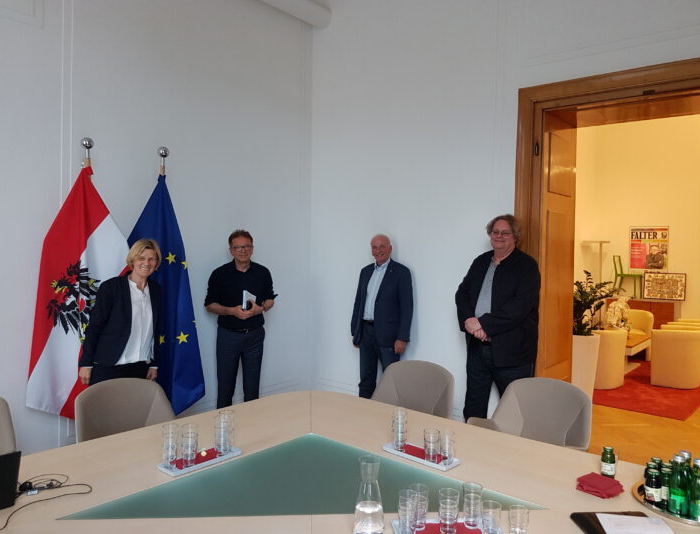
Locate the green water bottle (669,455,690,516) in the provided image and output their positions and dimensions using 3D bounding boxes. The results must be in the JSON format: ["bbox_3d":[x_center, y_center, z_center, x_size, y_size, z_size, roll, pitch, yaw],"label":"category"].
[{"bbox_3d":[1.193,0.786,1.931,0.062,0.201,0.062,3,2,40],"label":"green water bottle"}]

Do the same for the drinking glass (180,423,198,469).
[{"bbox_3d":[-0.668,0.748,2.238,0.067,0.167,0.067,1,2,0],"label":"drinking glass"}]

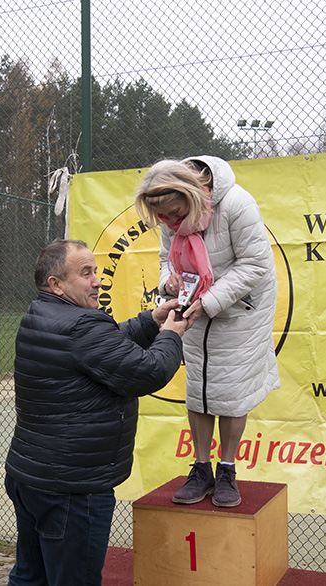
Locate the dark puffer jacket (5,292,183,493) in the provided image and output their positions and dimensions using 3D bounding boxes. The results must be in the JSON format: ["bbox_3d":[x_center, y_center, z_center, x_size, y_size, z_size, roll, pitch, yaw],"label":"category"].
[{"bbox_3d":[-0.215,0.343,2.760,0.660,0.690,0.560,0,0,-32],"label":"dark puffer jacket"}]

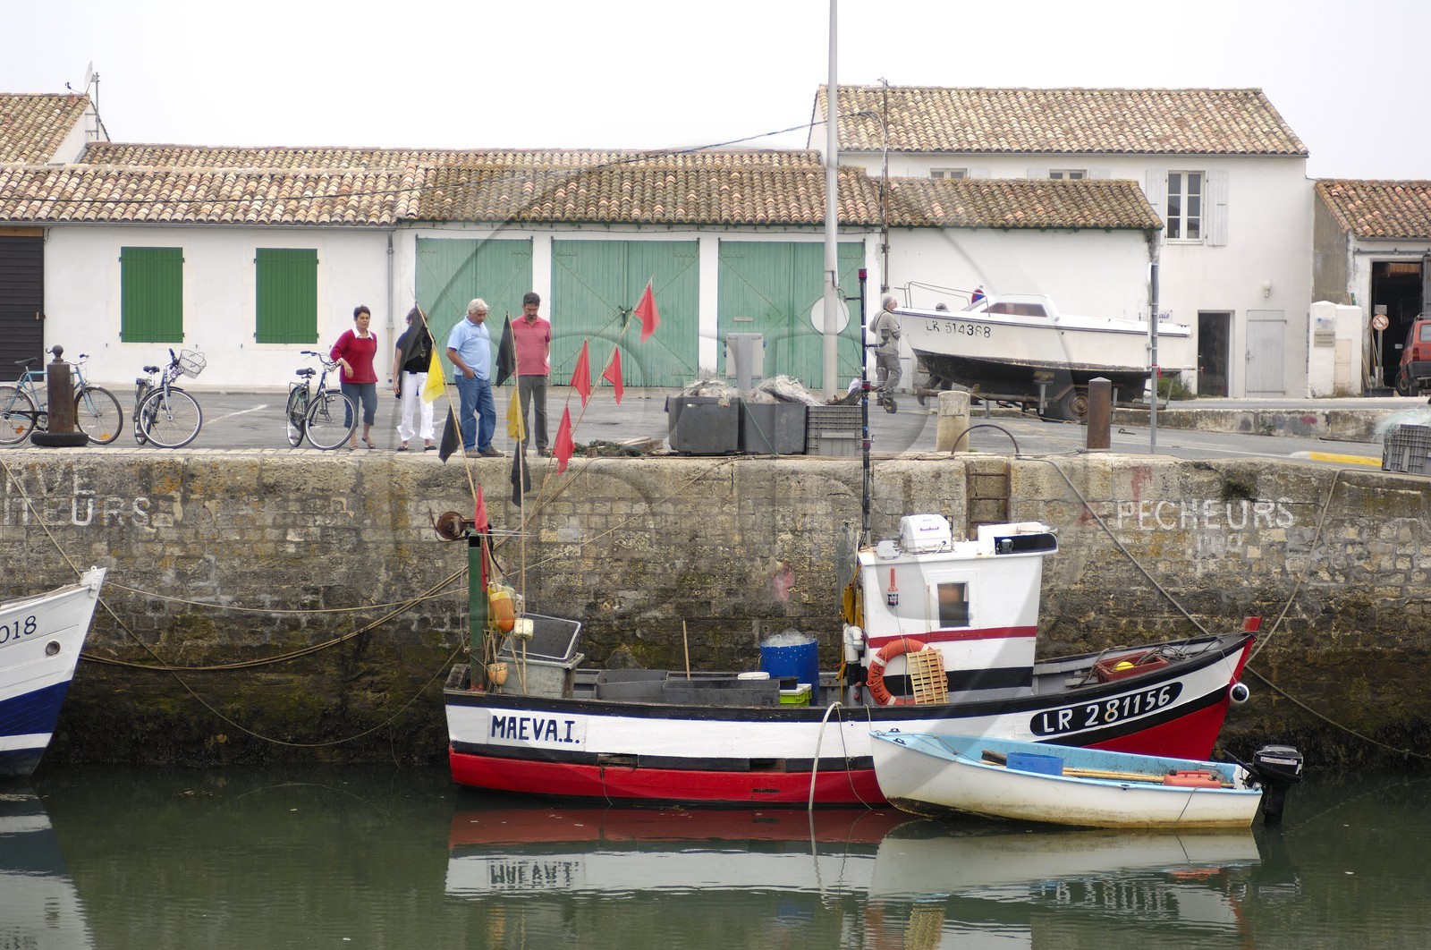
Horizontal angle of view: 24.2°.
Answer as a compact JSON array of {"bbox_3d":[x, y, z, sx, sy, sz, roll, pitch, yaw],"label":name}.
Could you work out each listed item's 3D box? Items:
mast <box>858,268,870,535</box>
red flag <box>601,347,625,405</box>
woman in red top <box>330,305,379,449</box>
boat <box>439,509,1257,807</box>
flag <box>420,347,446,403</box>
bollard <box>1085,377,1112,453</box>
[{"bbox_3d":[1.512,-0.689,33.700,0.100,2.750,0.100,-1,3,0],"label":"mast"},{"bbox_3d":[-1.061,-1.015,34.400,0.230,0.570,0.150,1,3,0],"label":"red flag"},{"bbox_3d":[-3.979,-1.080,36.800,0.530,1.600,0.340,-1,3,-22],"label":"woman in red top"},{"bbox_3d":[1.370,1.890,34.600,8.350,3.050,2.550,1,3,0],"label":"boat"},{"bbox_3d":[-2.754,-0.978,32.600,0.250,0.540,0.120,0,3,0],"label":"flag"},{"bbox_3d":[4.300,-0.685,37.500,0.270,0.820,0.270,1,3,0],"label":"bollard"}]

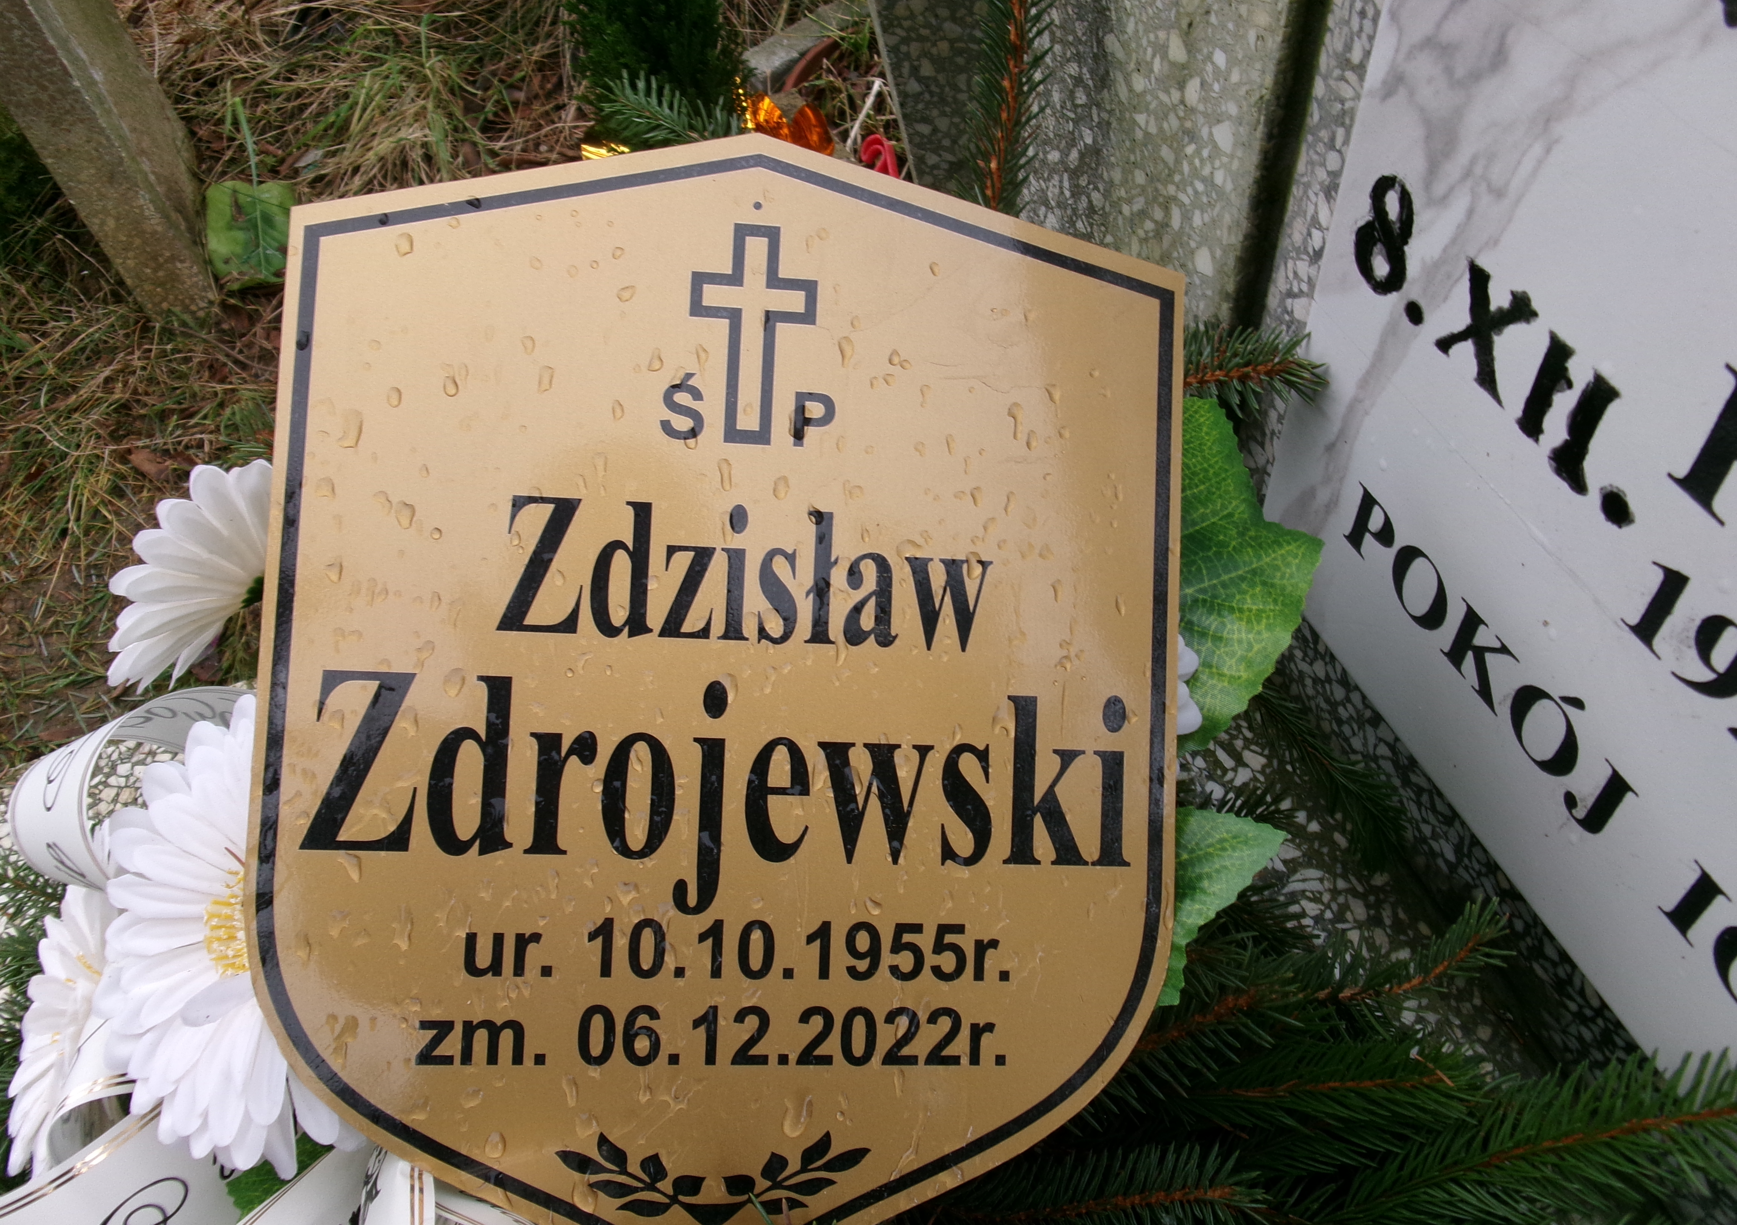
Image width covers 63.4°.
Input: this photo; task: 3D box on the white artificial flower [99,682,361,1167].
[{"bbox_3d":[-0.141,0.074,0.325,0.112,0.040,0.114,22,102,22],"label":"white artificial flower"}]

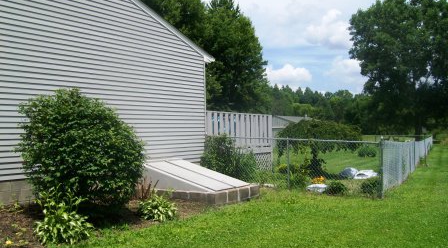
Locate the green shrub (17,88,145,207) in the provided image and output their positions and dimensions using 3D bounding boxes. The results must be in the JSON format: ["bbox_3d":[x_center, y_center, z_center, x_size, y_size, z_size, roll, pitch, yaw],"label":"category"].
[{"bbox_3d":[-2.300,0.420,7.150,1.980,1.980,1.900,0,0,0],"label":"green shrub"}]

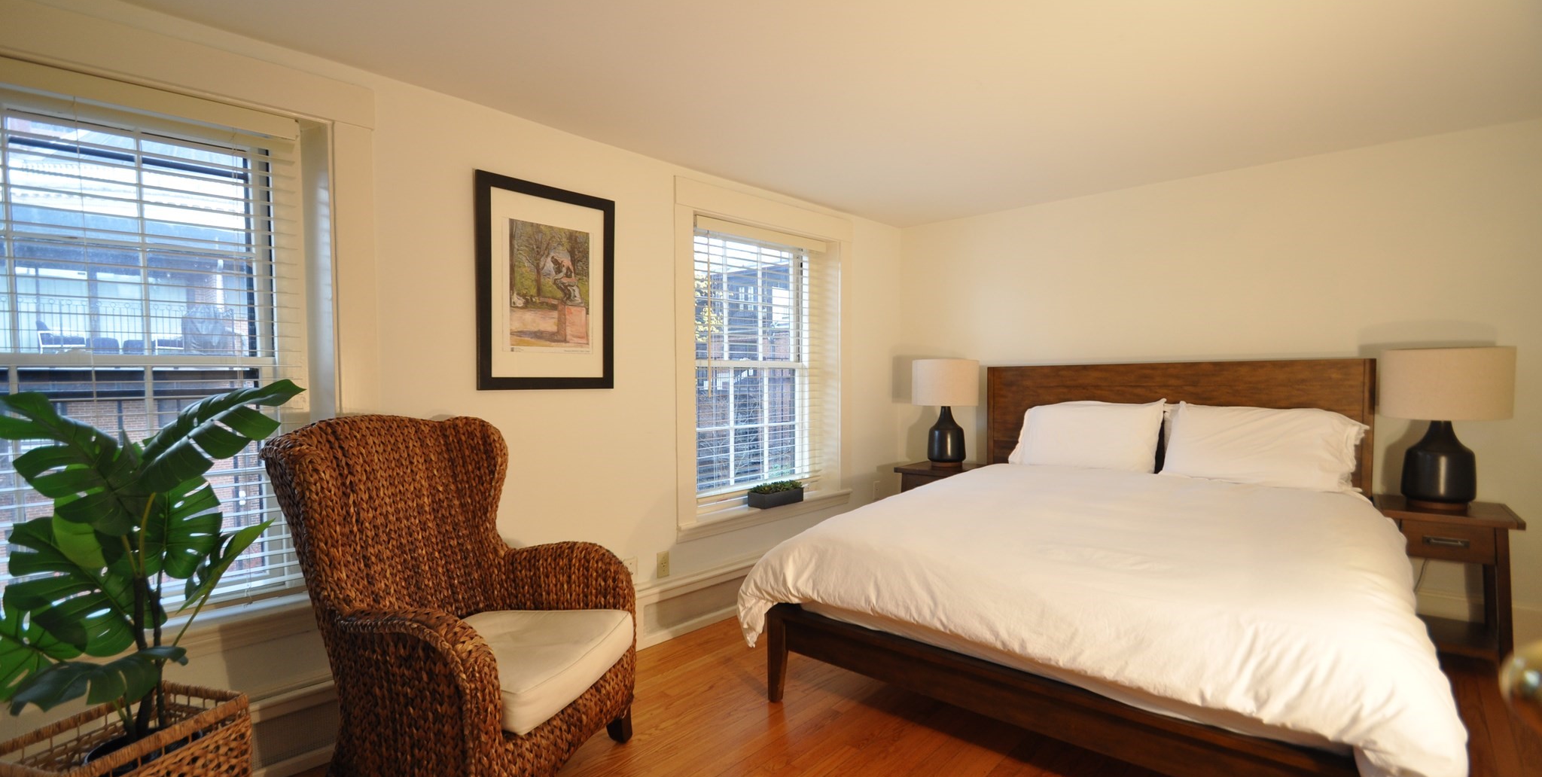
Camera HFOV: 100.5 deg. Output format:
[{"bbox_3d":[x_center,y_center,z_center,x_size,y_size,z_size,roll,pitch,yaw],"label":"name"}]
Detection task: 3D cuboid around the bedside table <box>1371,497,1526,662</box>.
[{"bbox_3d":[2.651,0.790,2.553,0.400,0.650,0.450,0,1,40],"label":"bedside table"}]

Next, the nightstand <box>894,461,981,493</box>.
[{"bbox_3d":[1.041,0.785,3.851,0.400,0.650,0.450,0,1,40],"label":"nightstand"}]

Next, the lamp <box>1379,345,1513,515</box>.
[{"bbox_3d":[2.637,0.154,2.526,0.370,0.630,0.370,0,1,40],"label":"lamp"}]

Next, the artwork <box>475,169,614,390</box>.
[{"bbox_3d":[-0.869,-0.397,2.542,0.030,0.800,0.580,0,1,43],"label":"artwork"}]

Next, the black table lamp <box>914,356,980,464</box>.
[{"bbox_3d":[1.031,0.149,3.782,0.370,0.630,0.370,0,1,40],"label":"black table lamp"}]

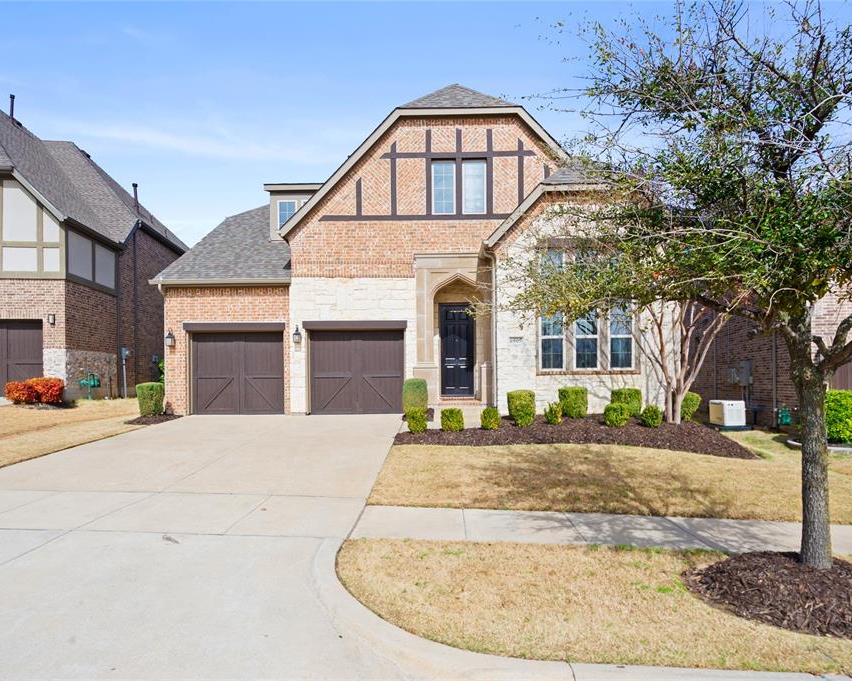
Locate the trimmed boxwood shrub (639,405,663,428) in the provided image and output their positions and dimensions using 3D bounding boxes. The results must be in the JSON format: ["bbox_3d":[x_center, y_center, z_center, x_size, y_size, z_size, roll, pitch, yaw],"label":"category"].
[{"bbox_3d":[4.760,1.607,10.200,0.507,0.482,0.500,0,0,2],"label":"trimmed boxwood shrub"}]

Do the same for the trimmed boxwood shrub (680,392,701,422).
[{"bbox_3d":[5.955,1.489,10.900,0.496,0.619,0.520,0,0,2],"label":"trimmed boxwood shrub"}]

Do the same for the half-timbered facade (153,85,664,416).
[{"bbox_3d":[-0.250,-2.600,17.600,12.800,9.100,13.600,0,0,2],"label":"half-timbered facade"}]

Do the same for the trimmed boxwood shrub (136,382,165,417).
[{"bbox_3d":[-6.934,1.484,12.150,0.717,0.838,0.700,0,0,2],"label":"trimmed boxwood shrub"}]

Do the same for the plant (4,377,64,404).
[{"bbox_3d":[-9.919,1.274,12.250,1.508,0.683,0.900,0,0,2],"label":"plant"}]

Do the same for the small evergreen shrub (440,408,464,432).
[{"bbox_3d":[0.574,1.714,10.400,0.501,0.491,0.500,0,0,2],"label":"small evergreen shrub"}]

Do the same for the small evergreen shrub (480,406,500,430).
[{"bbox_3d":[1.394,1.681,10.400,0.420,0.489,0.430,0,0,2],"label":"small evergreen shrub"}]

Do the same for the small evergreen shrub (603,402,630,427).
[{"bbox_3d":[4.052,1.580,10.250,0.573,0.499,0.560,0,0,2],"label":"small evergreen shrub"}]

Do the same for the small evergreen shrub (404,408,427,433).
[{"bbox_3d":[-0.181,1.684,10.300,0.469,0.543,0.480,0,0,2],"label":"small evergreen shrub"}]

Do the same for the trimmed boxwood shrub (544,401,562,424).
[{"bbox_3d":[2.731,1.553,10.350,0.386,0.504,0.400,0,0,2],"label":"trimmed boxwood shrub"}]

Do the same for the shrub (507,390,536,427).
[{"bbox_3d":[2.055,1.469,10.400,0.624,0.770,0.660,0,0,2],"label":"shrub"}]

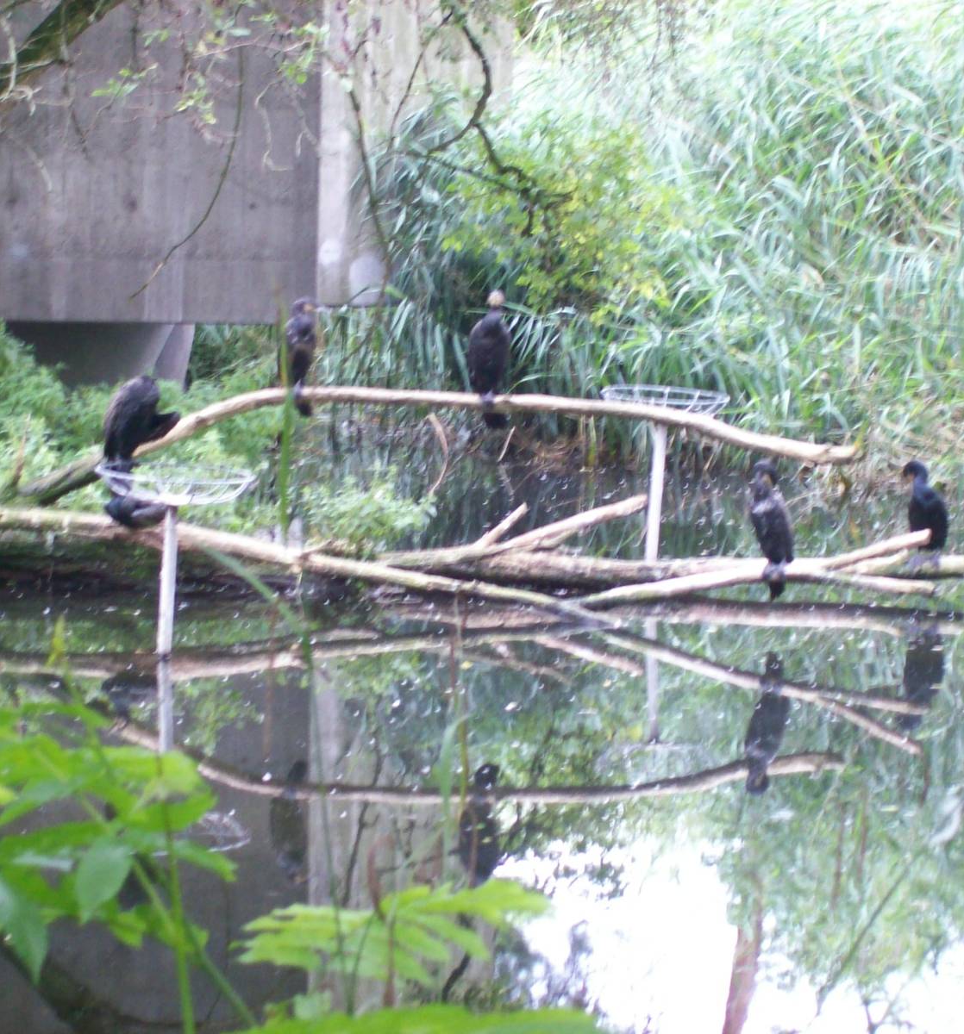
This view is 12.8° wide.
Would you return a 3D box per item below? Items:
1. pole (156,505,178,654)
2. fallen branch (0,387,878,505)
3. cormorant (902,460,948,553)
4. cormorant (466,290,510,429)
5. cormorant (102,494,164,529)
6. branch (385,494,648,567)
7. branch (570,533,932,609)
[{"bbox_3d":[-1.360,0.277,18.600,0.055,0.660,0.055,3,3,0],"label":"pole"},{"bbox_3d":[-0.239,-0.375,22.500,4.400,0.640,0.330,1,3,0],"label":"fallen branch"},{"bbox_3d":[2.388,-0.009,23.200,0.230,0.600,0.320,4,5,41],"label":"cormorant"},{"bbox_3d":[0.037,-0.825,22.500,0.220,0.720,0.330,2,3,7],"label":"cormorant"},{"bbox_3d":[-1.742,-0.024,21.600,0.330,0.180,0.200,-1,4,-24],"label":"cormorant"},{"bbox_3d":[0.174,0.059,22.825,1.471,0.200,0.200,-12,7,-14],"label":"branch"},{"bbox_3d":[1.266,0.313,20.300,2.006,0.340,0.350,-7,-2,37],"label":"branch"}]

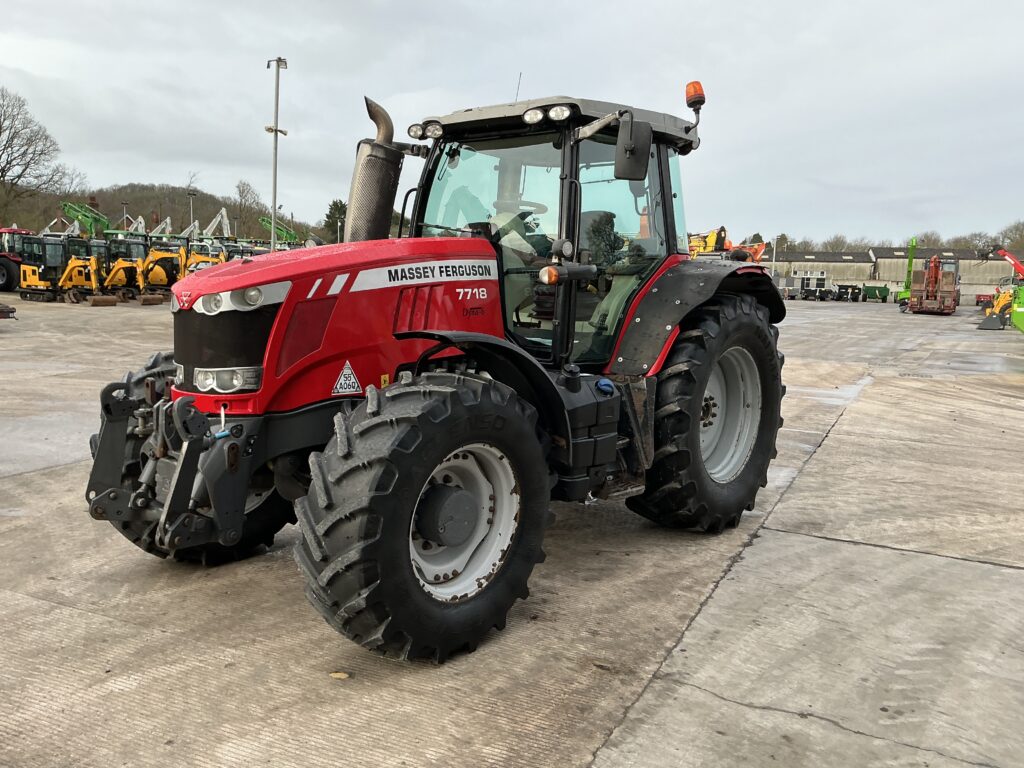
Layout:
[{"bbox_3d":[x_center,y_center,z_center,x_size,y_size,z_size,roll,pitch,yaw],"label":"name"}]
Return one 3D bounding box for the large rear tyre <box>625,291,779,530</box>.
[{"bbox_3d":[1.462,0.191,6.308,0.600,1.730,1.760,9,11,40],"label":"large rear tyre"}]

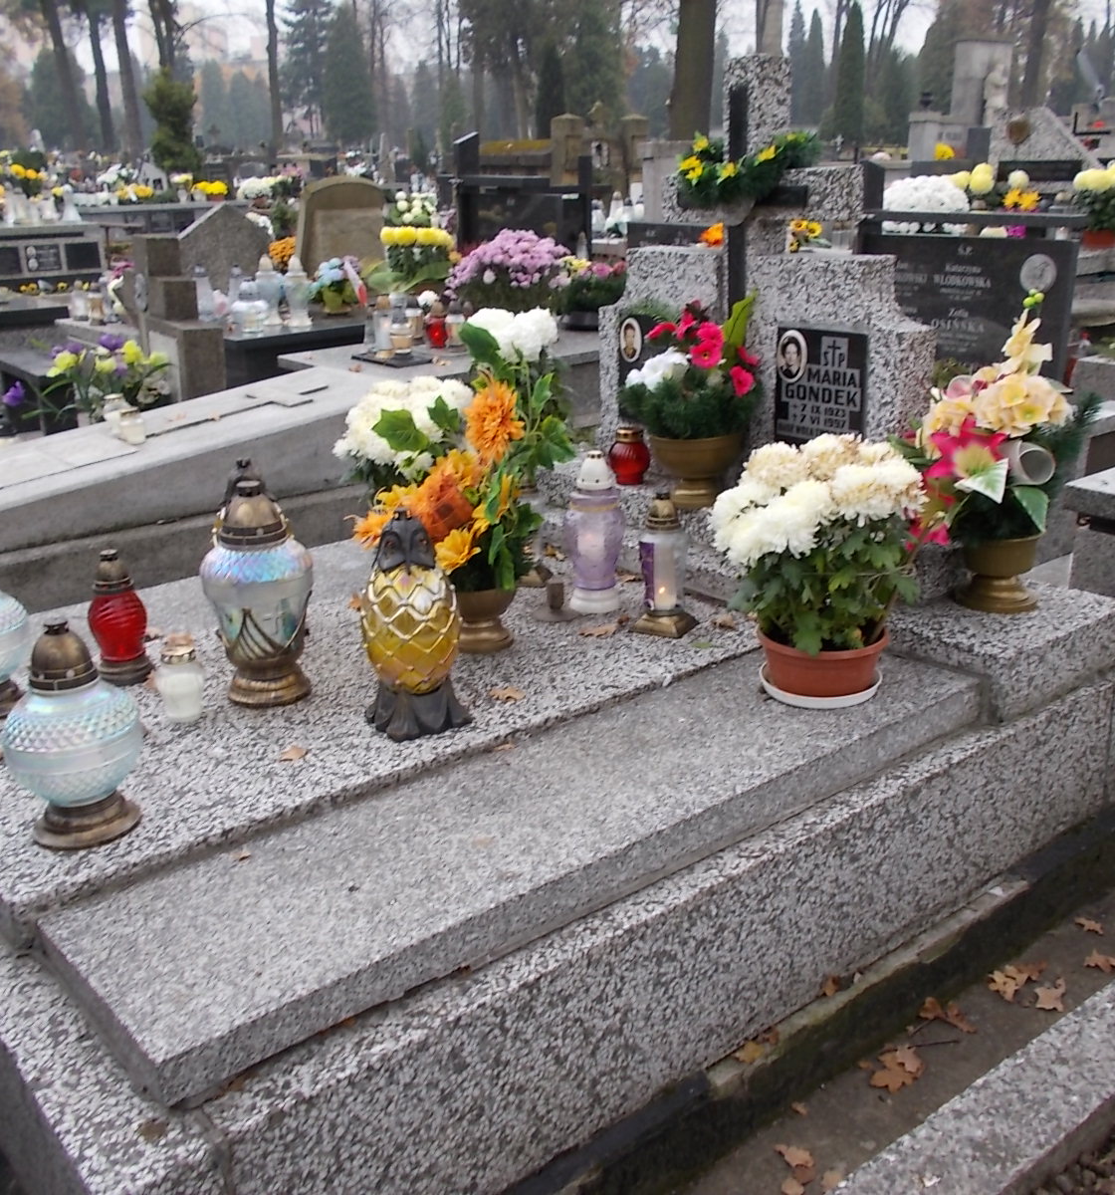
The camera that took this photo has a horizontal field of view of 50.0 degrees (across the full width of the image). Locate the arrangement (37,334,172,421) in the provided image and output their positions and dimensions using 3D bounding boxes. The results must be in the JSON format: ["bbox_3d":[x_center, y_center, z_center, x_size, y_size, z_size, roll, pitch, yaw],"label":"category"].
[{"bbox_3d":[-1.855,-0.894,4.900,0.540,0.380,0.400,-9,20,-22],"label":"arrangement"}]

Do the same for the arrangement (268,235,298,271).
[{"bbox_3d":[-1.765,-2.235,7.800,0.290,0.270,0.280,-5,18,-11],"label":"arrangement"}]

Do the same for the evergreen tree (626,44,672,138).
[{"bbox_3d":[3.620,-17.536,46.100,2.200,6.900,2.200,-1,19,0],"label":"evergreen tree"}]

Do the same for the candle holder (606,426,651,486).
[{"bbox_3d":[0.181,-0.366,3.053,0.117,0.135,0.117,-1,19,0],"label":"candle holder"}]

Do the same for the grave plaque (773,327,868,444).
[{"bbox_3d":[0.596,-0.474,2.707,0.020,0.271,0.256,-16,24,-36],"label":"grave plaque"}]

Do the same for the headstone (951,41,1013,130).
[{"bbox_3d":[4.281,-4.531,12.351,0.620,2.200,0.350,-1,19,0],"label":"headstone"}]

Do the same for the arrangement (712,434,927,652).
[{"bbox_3d":[0.463,-0.095,2.105,0.370,0.345,0.340,3,19,12],"label":"arrangement"}]

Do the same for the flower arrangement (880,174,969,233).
[{"bbox_3d":[2.029,-2.159,6.600,0.480,0.340,0.420,4,19,16],"label":"flower arrangement"}]

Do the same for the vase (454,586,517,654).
[{"bbox_3d":[-0.142,0.035,2.308,0.122,0.113,0.122,-1,20,0],"label":"vase"}]

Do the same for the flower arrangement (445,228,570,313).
[{"bbox_3d":[-0.251,-1.647,6.100,0.600,0.490,0.640,-1,20,0],"label":"flower arrangement"}]

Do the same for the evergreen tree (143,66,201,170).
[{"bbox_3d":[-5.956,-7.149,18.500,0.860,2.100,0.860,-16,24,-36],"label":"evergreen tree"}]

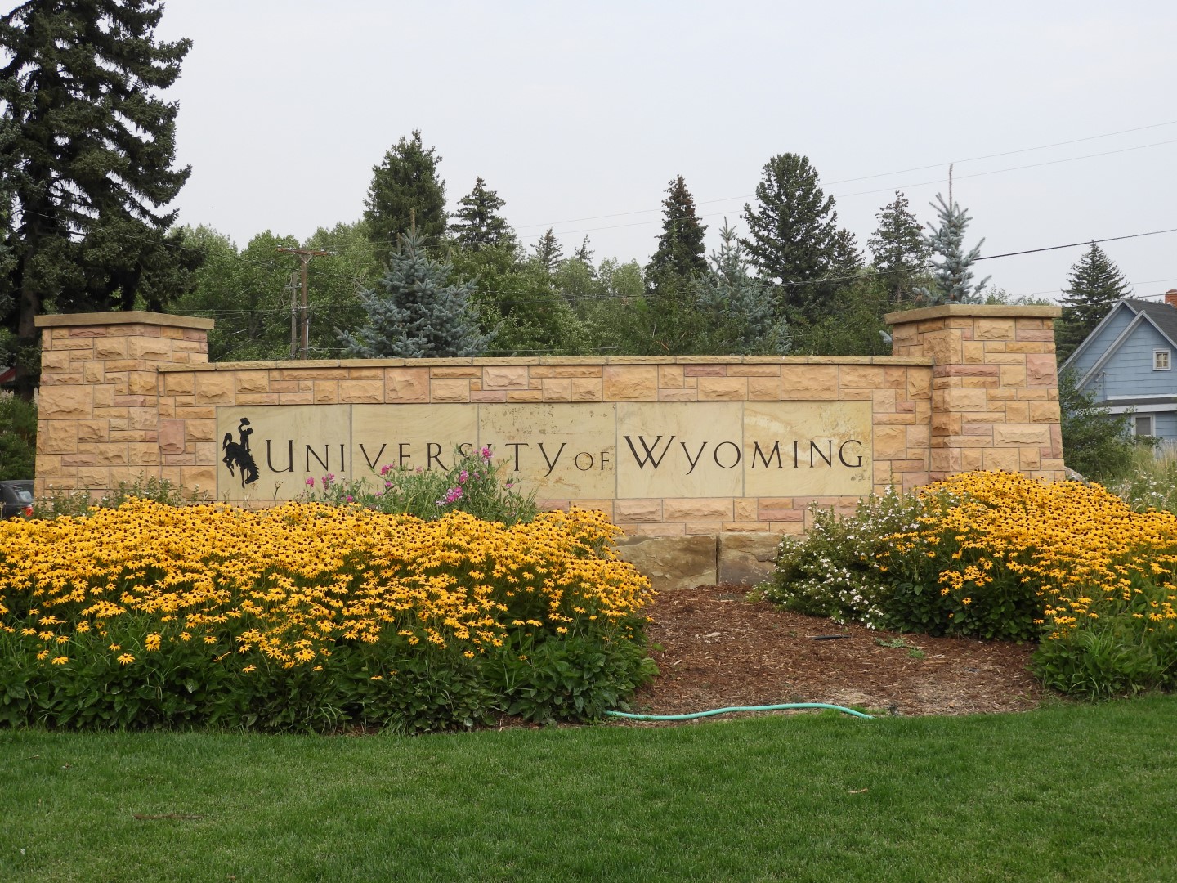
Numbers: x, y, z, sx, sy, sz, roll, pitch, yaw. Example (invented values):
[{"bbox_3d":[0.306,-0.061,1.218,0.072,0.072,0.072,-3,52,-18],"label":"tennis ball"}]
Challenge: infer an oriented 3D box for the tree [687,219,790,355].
[{"bbox_3d":[3.040,-1.350,40.000,3.700,6.800,3.700,0,0,0],"label":"tree"}]

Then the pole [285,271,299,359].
[{"bbox_3d":[-12.940,-2.500,82.000,0.450,9.900,0.320,0,0,-38],"label":"pole"}]

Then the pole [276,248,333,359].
[{"bbox_3d":[-12.290,-2.970,81.000,2.500,10.800,0.400,0,0,-38],"label":"pole"}]

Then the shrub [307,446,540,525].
[{"bbox_3d":[-1.420,0.640,15.700,2.000,1.200,1.000,0,0,0],"label":"shrub"}]

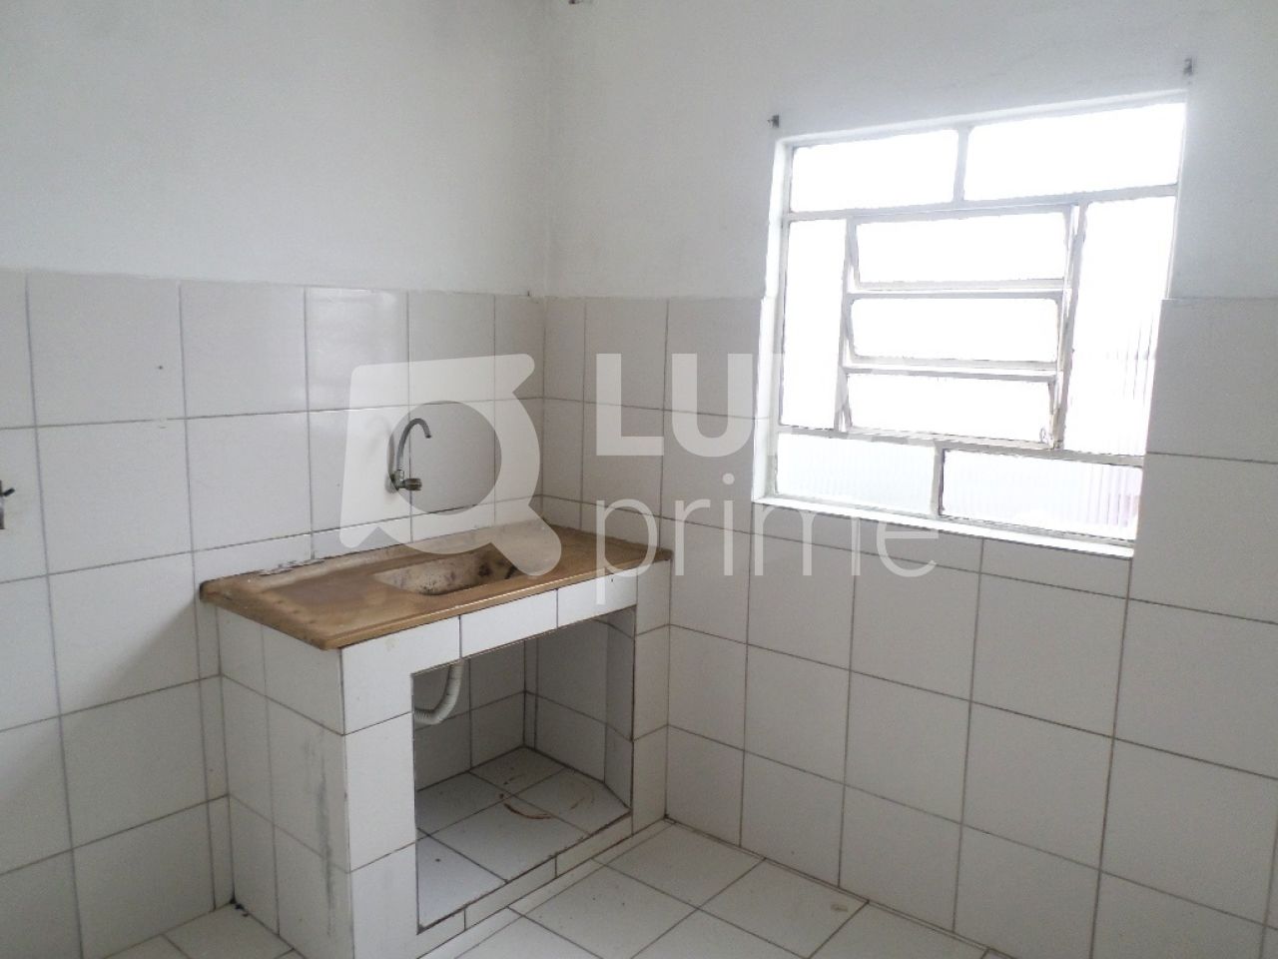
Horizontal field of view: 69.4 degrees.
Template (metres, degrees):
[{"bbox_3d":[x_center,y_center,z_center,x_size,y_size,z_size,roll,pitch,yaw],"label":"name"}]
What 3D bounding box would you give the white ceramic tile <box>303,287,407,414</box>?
[{"bbox_3d":[-0.790,-0.366,2.603,0.010,0.330,0.319,10,12,41],"label":"white ceramic tile"}]

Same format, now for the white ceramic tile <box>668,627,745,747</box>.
[{"bbox_3d":[0.195,0.620,2.798,0.300,0.321,0.010,8,12,37],"label":"white ceramic tile"}]

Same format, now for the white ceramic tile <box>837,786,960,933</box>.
[{"bbox_3d":[0.679,0.998,2.432,0.328,0.315,0.010,8,11,39],"label":"white ceramic tile"}]

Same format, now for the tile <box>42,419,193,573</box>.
[{"bbox_3d":[-1.184,0.032,2.098,0.010,0.328,0.328,8,11,39],"label":"tile"}]

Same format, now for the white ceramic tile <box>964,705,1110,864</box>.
[{"bbox_3d":[0.934,0.719,2.179,0.328,0.328,0.010,8,11,39],"label":"white ceramic tile"}]

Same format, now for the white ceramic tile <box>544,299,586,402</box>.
[{"bbox_3d":[-0.245,-0.419,3.015,0.193,0.328,0.010,8,11,39],"label":"white ceramic tile"}]

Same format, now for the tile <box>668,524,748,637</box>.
[{"bbox_3d":[0.201,0.303,2.818,0.326,0.336,0.010,8,12,37],"label":"tile"}]

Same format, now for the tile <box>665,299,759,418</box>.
[{"bbox_3d":[0.210,-0.355,2.657,0.323,0.326,0.010,8,11,39],"label":"tile"}]

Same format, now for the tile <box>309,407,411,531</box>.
[{"bbox_3d":[-0.782,-0.036,2.611,0.010,0.325,0.323,8,11,39],"label":"tile"}]

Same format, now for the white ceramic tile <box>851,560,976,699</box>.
[{"bbox_3d":[0.699,0.365,2.348,0.323,0.325,0.010,8,11,39],"label":"white ceramic tile"}]

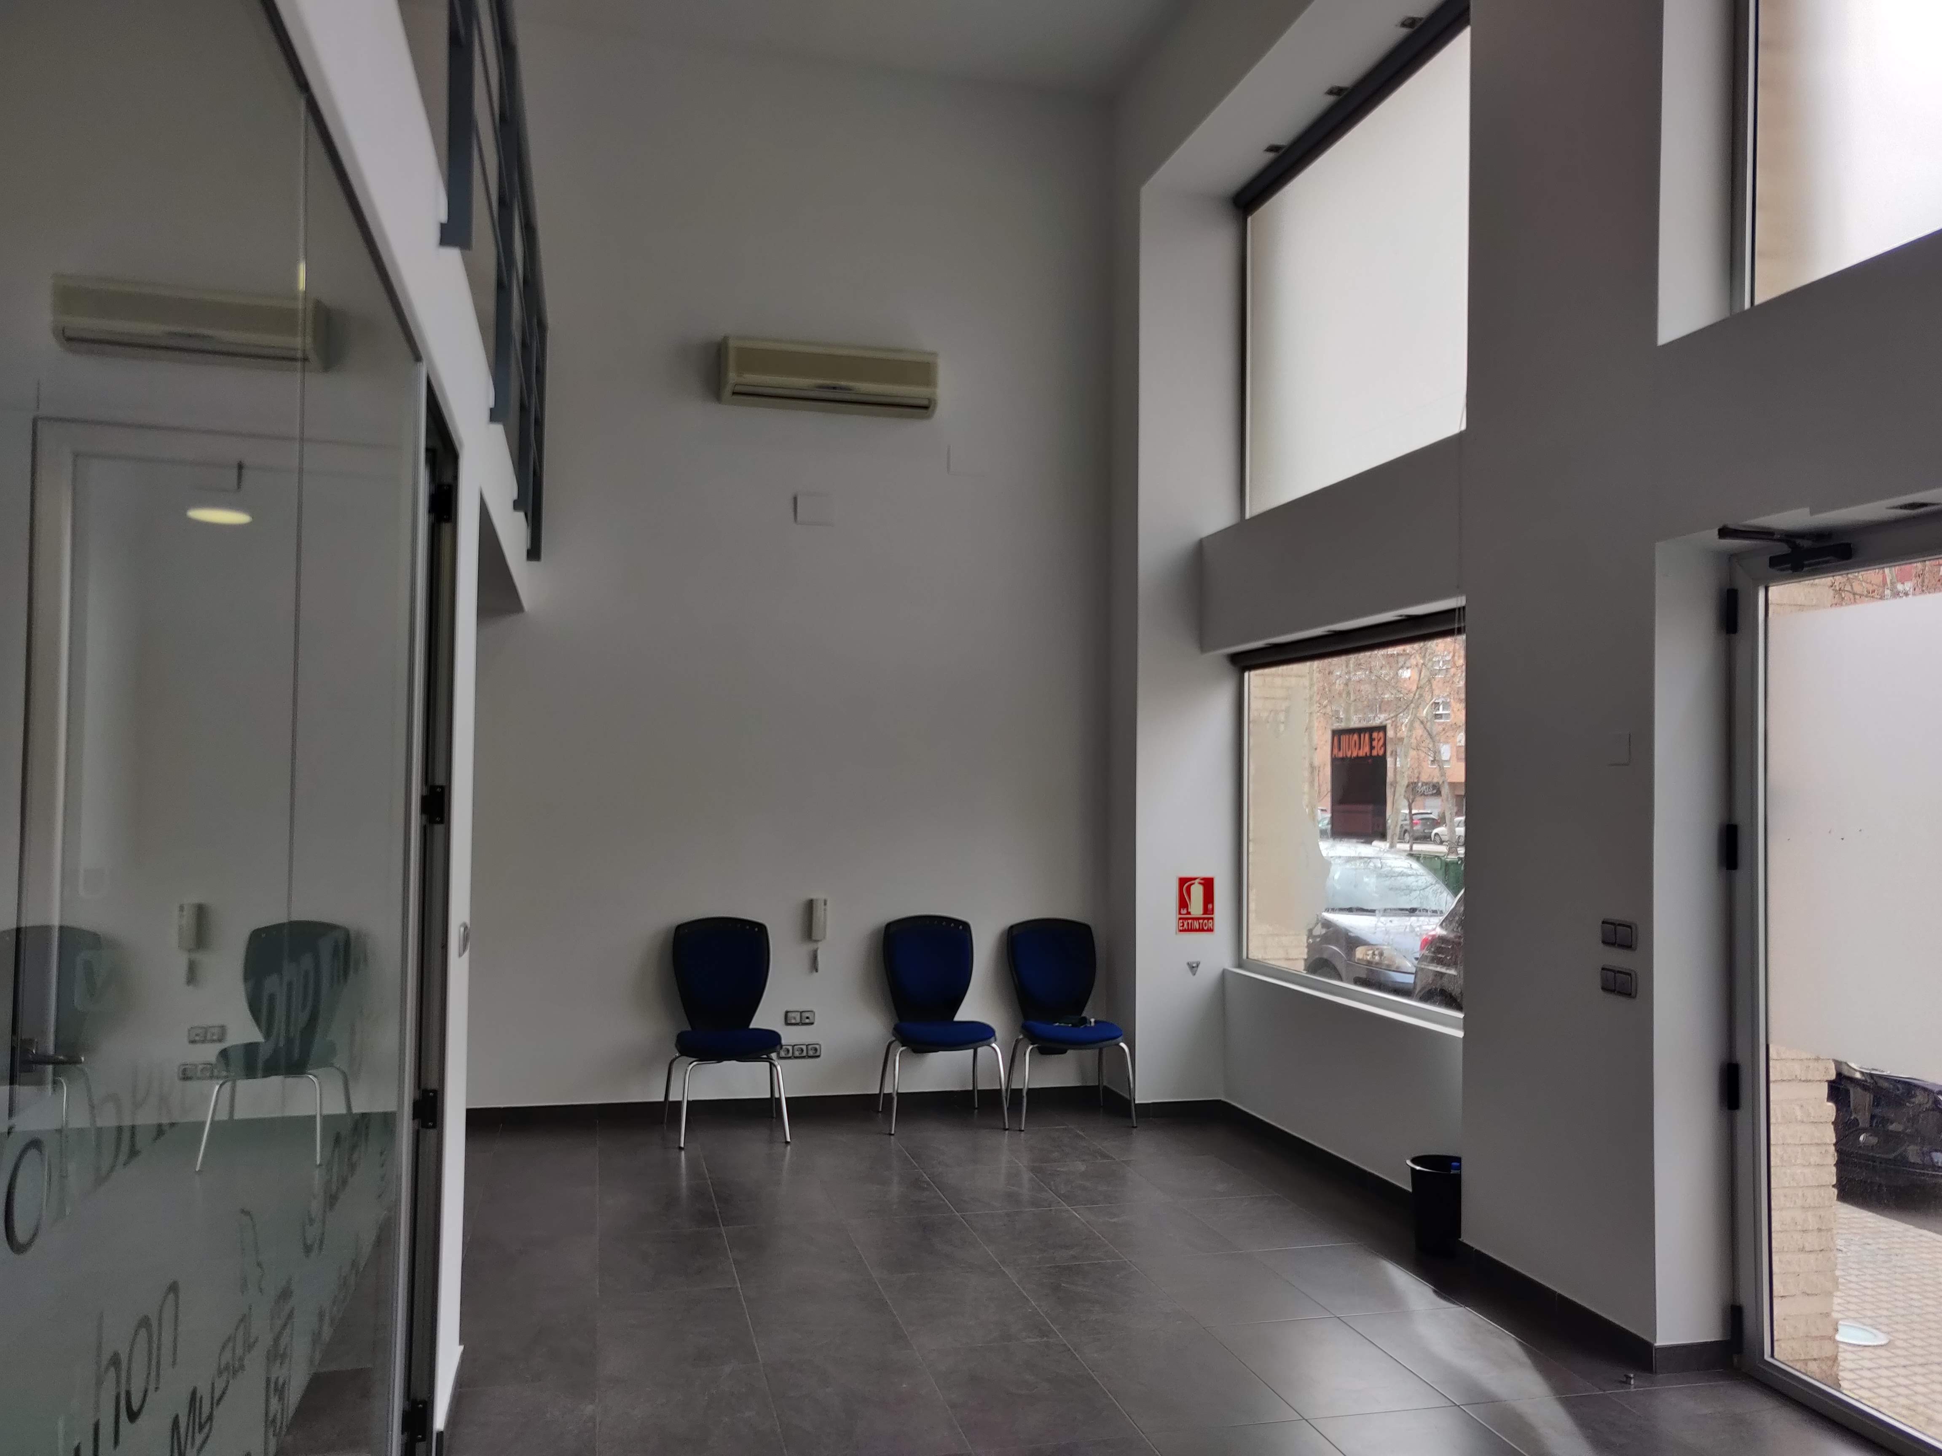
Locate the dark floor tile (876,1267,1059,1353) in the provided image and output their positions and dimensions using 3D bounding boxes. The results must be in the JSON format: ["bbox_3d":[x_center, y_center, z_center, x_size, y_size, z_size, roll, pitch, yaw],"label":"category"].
[{"bbox_3d":[-0.019,1.841,4.443,0.440,0.010,0.630,2,-3,-15],"label":"dark floor tile"}]

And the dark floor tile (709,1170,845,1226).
[{"bbox_3d":[-0.787,1.891,5.601,0.452,0.010,0.650,2,-3,-15],"label":"dark floor tile"}]

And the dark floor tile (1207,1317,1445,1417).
[{"bbox_3d":[1.020,1.849,4.061,0.452,0.010,0.650,2,-3,-15],"label":"dark floor tile"}]

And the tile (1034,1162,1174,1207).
[{"bbox_3d":[0.524,1.934,5.945,0.452,0.010,0.650,2,-3,-15],"label":"tile"}]

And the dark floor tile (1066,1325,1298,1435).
[{"bbox_3d":[0.582,1.831,3.947,0.442,0.012,0.626,2,-3,-15],"label":"dark floor tile"}]

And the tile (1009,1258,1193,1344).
[{"bbox_3d":[0.417,1.857,4.564,0.442,0.012,0.626,2,-3,-15],"label":"tile"}]

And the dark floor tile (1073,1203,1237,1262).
[{"bbox_3d":[0.688,1.895,5.296,0.442,0.012,0.626,2,-3,-15],"label":"dark floor tile"}]

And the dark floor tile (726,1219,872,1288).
[{"bbox_3d":[-0.618,1.853,4.946,0.440,0.010,0.630,2,-3,-15],"label":"dark floor tile"}]

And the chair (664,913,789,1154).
[{"bbox_3d":[-1.165,1.431,6.658,0.530,0.976,0.600,2,-3,-15],"label":"chair"}]

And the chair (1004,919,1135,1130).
[{"bbox_3d":[0.499,1.491,7.157,0.588,0.994,0.515,2,-3,-11],"label":"chair"}]

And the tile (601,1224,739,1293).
[{"bbox_3d":[-1.053,1.840,4.831,0.440,0.010,0.630,2,-3,-15],"label":"tile"}]

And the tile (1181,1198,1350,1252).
[{"bbox_3d":[1.122,1.907,5.404,0.440,0.010,0.630,2,-3,-15],"label":"tile"}]

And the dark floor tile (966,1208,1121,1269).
[{"bbox_3d":[0.252,1.891,5.202,0.452,0.010,0.650,2,-3,-15],"label":"dark floor tile"}]

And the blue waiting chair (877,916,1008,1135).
[{"bbox_3d":[-0.159,1.460,6.996,0.570,0.980,0.560,2,-3,-15],"label":"blue waiting chair"}]

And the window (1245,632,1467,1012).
[{"bbox_3d":[1.690,0.410,6.250,0.080,1.504,2.076,2,-3,-15],"label":"window"}]

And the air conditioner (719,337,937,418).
[{"bbox_3d":[-0.718,-1.786,7.173,1.080,0.305,0.210,2,-3,-15],"label":"air conditioner"}]

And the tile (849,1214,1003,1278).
[{"bbox_3d":[-0.182,1.868,5.065,0.442,0.012,0.626,2,-3,-15],"label":"tile"}]

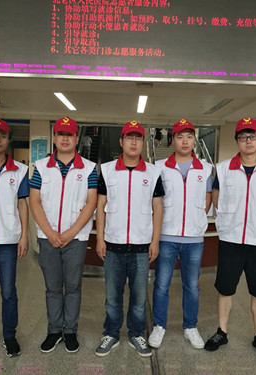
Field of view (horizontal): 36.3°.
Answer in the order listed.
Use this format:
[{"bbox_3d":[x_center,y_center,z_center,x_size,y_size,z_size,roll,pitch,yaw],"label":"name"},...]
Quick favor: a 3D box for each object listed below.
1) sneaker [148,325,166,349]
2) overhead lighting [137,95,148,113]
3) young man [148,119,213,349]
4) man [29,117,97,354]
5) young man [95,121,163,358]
[{"bbox_3d":[0.245,1.193,3.192,0.108,0.115,0.285,3,3,17],"label":"sneaker"},{"bbox_3d":[0.503,-2.916,13.764,0.290,0.080,3.697,2,3,1],"label":"overhead lighting"},{"bbox_3d":[0.432,0.361,3.141,0.490,1.798,0.330,2,3,5],"label":"young man"},{"bbox_3d":[-0.493,0.355,2.983,0.500,1.768,0.350,1,3,-8],"label":"man"},{"bbox_3d":[0.011,0.379,2.957,0.500,1.755,0.330,2,3,0],"label":"young man"}]

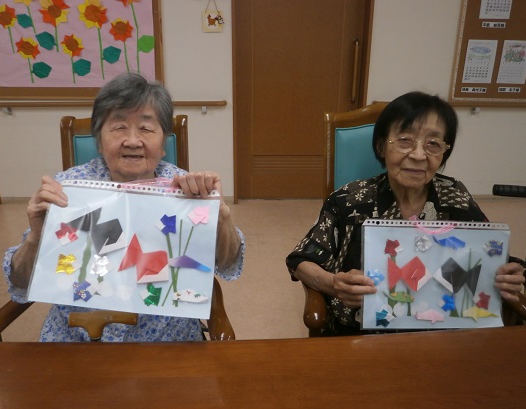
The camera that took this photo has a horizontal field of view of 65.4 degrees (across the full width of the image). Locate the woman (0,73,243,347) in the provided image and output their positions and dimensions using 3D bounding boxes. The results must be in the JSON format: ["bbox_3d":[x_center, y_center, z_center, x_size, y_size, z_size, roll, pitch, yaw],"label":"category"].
[{"bbox_3d":[-0.280,0.246,0.975,0.480,1.050,0.570,-2,17,-8],"label":"woman"}]

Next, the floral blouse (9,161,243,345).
[{"bbox_3d":[-0.285,0.133,1.003,0.480,0.520,0.380,-2,17,-8],"label":"floral blouse"}]

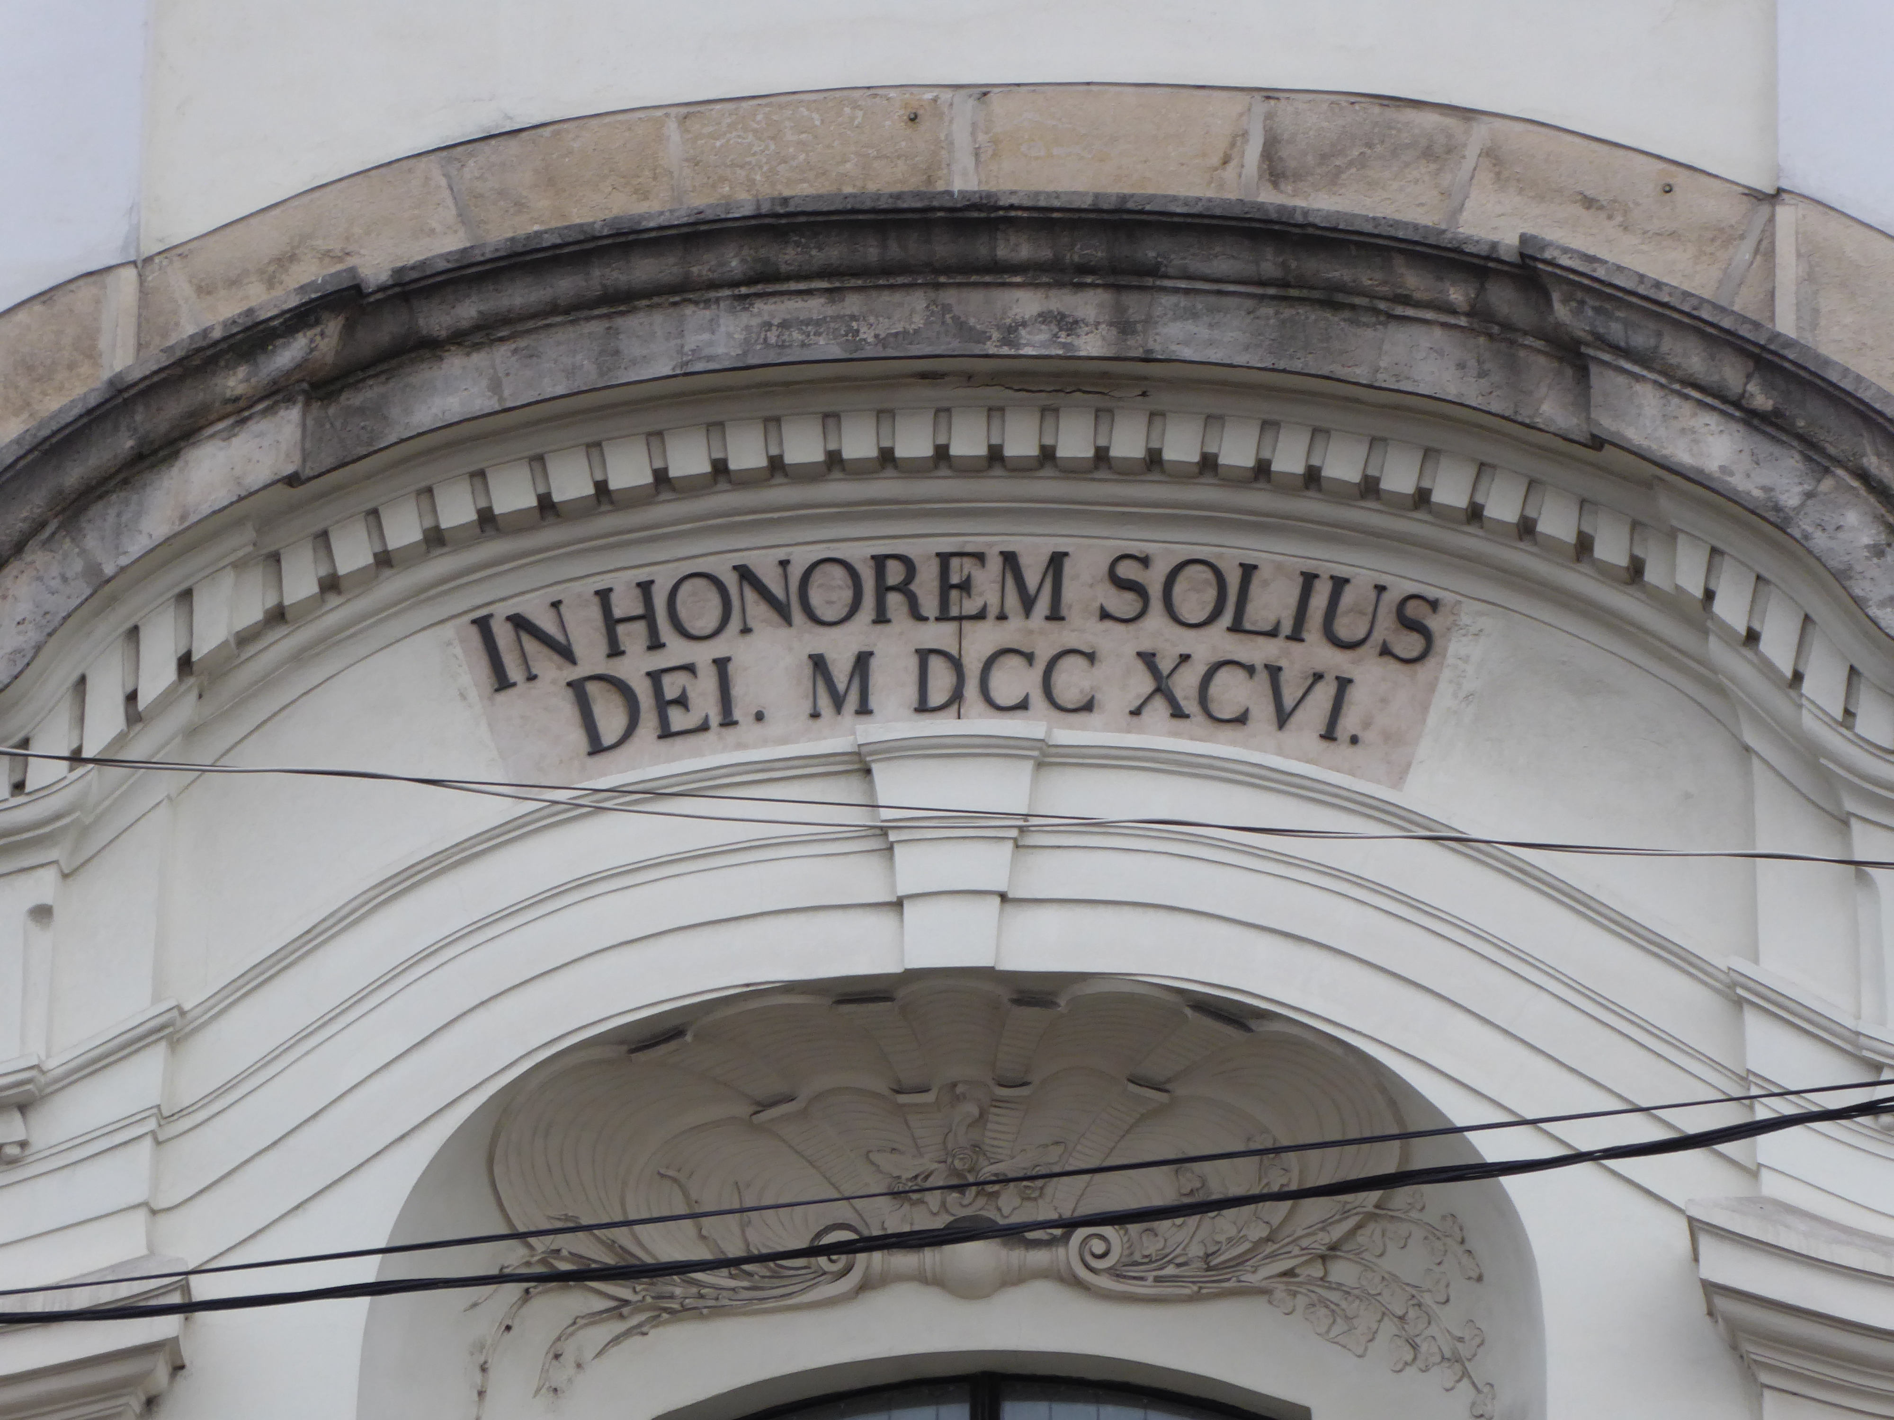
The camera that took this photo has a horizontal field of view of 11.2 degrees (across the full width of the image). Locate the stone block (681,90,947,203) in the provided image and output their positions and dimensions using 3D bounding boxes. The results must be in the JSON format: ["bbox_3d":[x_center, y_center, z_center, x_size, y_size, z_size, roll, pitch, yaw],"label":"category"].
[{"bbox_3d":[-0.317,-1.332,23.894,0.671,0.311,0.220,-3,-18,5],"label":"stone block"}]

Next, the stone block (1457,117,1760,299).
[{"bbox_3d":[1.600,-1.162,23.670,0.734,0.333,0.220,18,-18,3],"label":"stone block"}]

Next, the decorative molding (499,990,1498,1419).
[{"bbox_3d":[0.107,1.165,23.059,2.363,0.946,0.450,-1,-18,5],"label":"decorative molding"}]

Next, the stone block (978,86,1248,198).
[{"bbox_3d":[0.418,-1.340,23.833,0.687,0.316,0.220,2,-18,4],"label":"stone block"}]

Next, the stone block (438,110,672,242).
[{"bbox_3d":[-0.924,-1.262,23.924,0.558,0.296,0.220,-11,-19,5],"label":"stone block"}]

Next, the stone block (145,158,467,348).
[{"bbox_3d":[-1.524,-1.098,23.921,0.742,0.275,0.220,-22,-22,6],"label":"stone block"}]

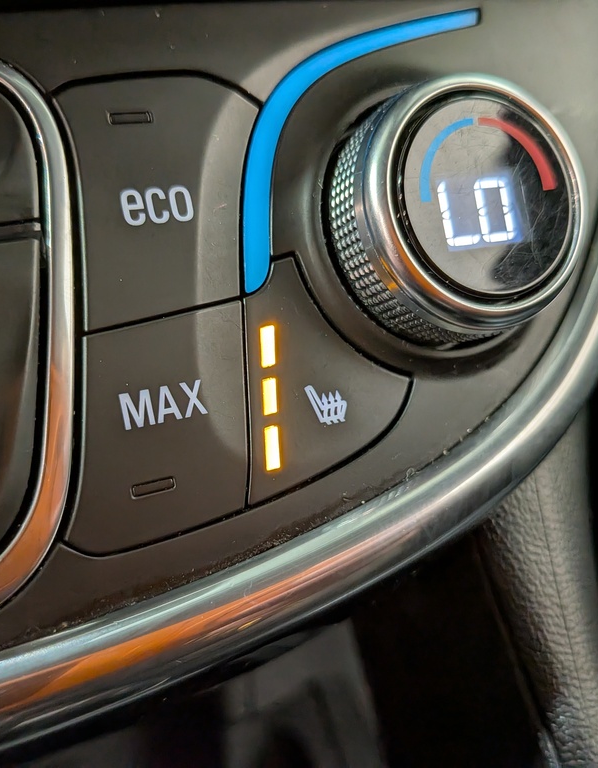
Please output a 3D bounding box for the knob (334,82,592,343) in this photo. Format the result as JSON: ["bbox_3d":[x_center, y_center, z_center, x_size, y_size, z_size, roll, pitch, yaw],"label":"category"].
[{"bbox_3d":[0.027,-0.028,0.112,0.042,0.042,0.014,-9,0,-22],"label":"knob"}]

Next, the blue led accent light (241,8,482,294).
[{"bbox_3d":[0.012,-0.039,0.113,0.050,0.045,0.006,-9,0,-22],"label":"blue led accent light"}]

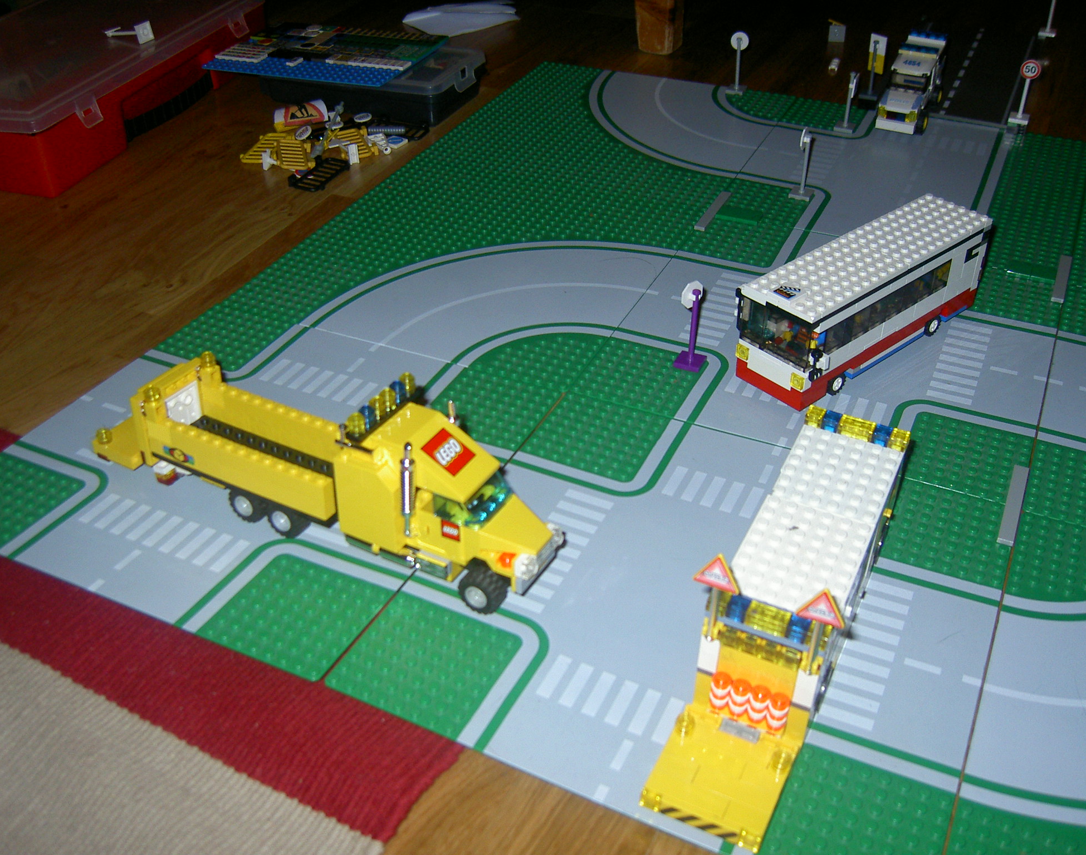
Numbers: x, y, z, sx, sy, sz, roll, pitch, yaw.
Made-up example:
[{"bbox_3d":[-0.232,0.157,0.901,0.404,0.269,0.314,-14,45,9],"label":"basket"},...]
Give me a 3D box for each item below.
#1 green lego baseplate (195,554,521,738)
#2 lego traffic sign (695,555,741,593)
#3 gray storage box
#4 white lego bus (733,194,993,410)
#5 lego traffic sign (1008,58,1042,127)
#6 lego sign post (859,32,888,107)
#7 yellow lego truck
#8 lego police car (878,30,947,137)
[{"bbox_3d":[-0.082,0.094,0.505,0.136,0.004,0.063,15,37,20],"label":"green lego baseplate"},{"bbox_3d":[0.066,0.053,0.418,0.018,0.017,0.004,15,40,21],"label":"lego traffic sign"},{"bbox_3d":[-0.156,-0.326,1.052,0.171,0.039,0.112,11,39,15],"label":"gray storage box"},{"bbox_3d":[0.199,-0.079,0.691,0.179,0.067,0.052,-28,45,-31],"label":"white lego bus"},{"bbox_3d":[0.401,-0.279,0.930,0.017,0.050,0.016,15,40,21],"label":"lego traffic sign"},{"bbox_3d":[0.296,-0.321,1.002,0.017,0.056,0.016,15,40,21],"label":"lego sign post"},{"bbox_3d":[-0.117,0.006,0.556,0.268,0.086,0.051,18,38,23],"label":"yellow lego truck"},{"bbox_3d":[0.329,-0.305,0.992,0.042,0.056,0.110,15,40,21],"label":"lego police car"}]

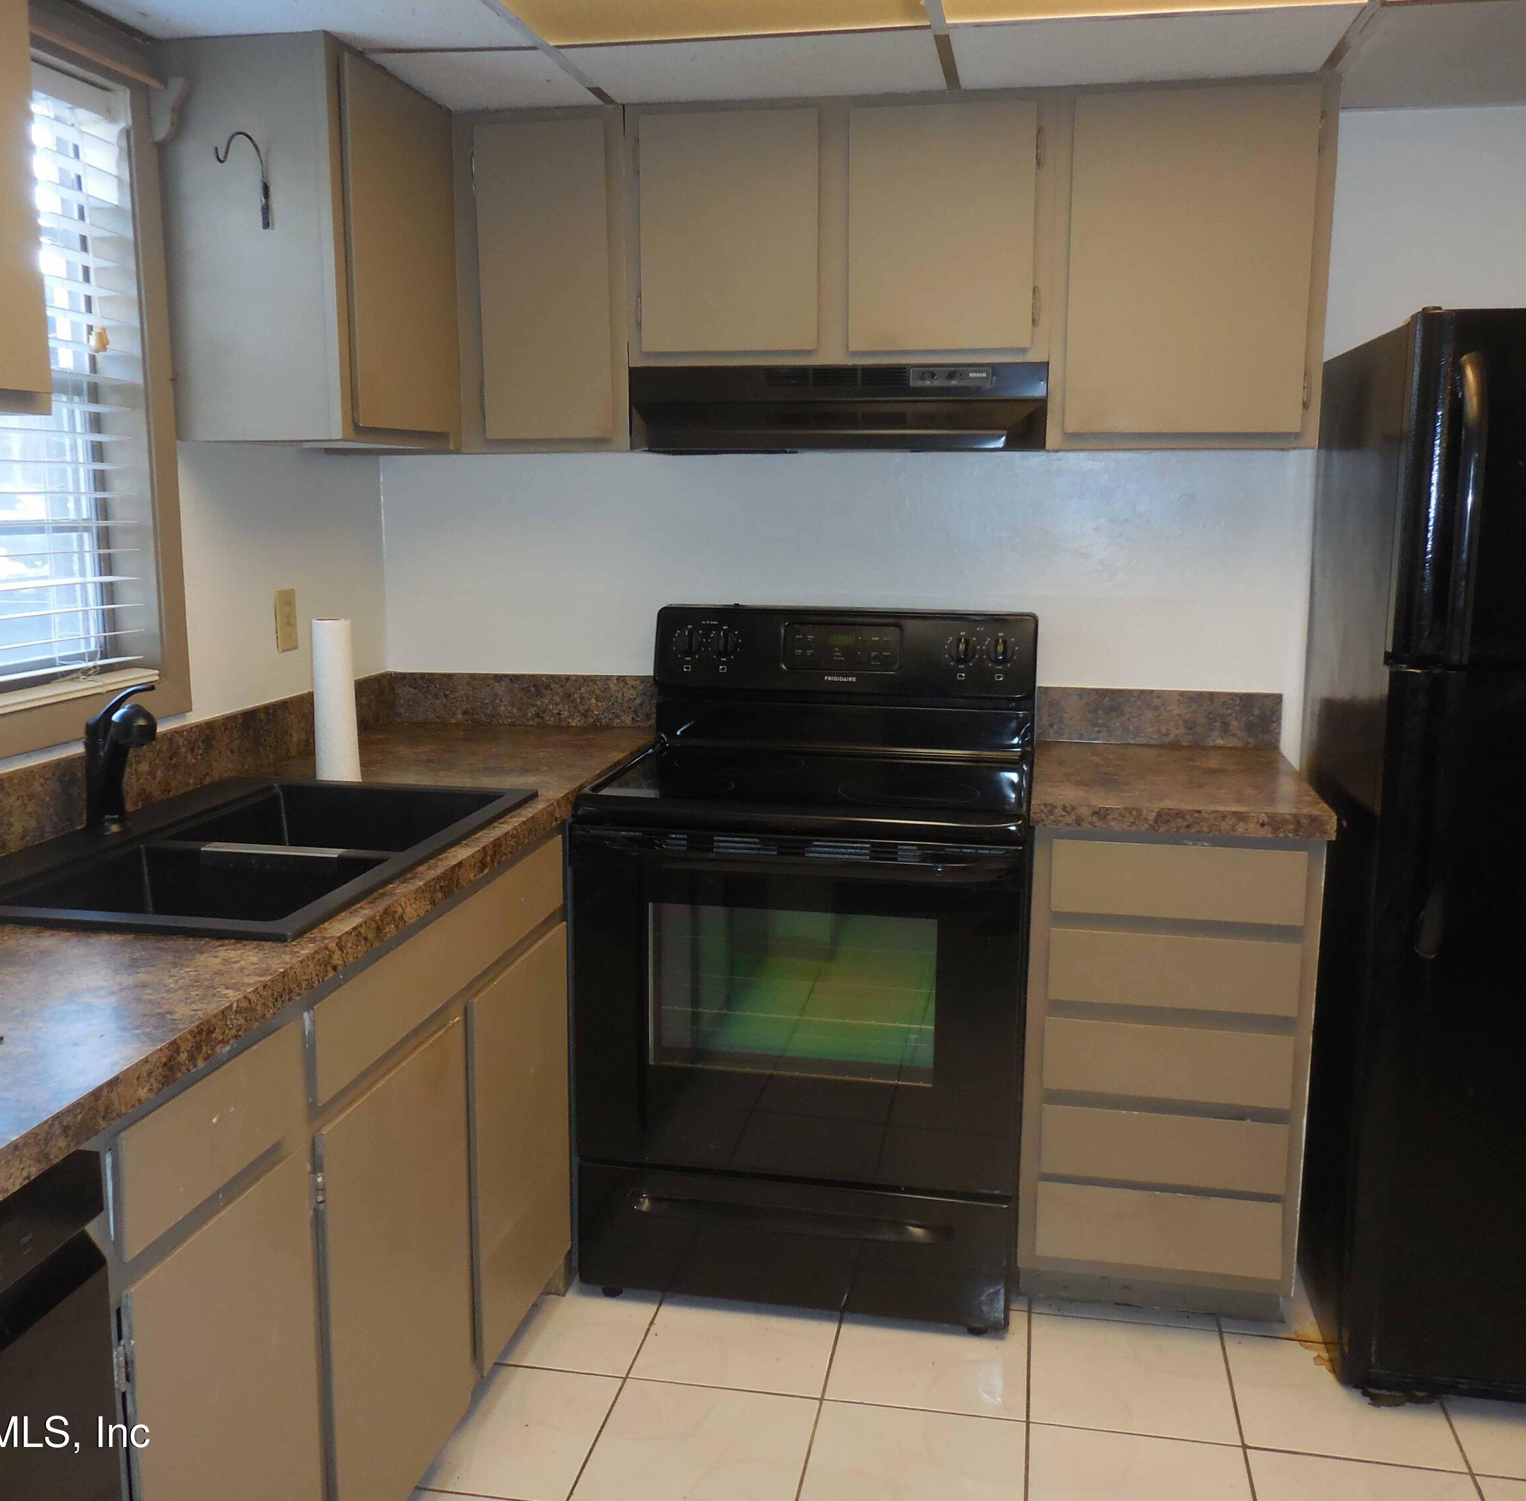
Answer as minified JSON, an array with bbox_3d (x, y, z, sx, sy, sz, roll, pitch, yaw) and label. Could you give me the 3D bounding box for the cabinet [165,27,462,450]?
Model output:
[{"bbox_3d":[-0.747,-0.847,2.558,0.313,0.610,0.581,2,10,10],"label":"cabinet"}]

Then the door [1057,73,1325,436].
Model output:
[{"bbox_3d":[0.725,-0.825,2.463,0.394,0.558,0.020,2,10,11],"label":"door"}]

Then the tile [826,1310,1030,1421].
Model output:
[{"bbox_3d":[0.279,1.002,2.394,0.318,0.010,0.318,2,10,10],"label":"tile"}]

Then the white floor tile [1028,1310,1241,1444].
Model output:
[{"bbox_3d":[0.592,1.013,2.337,0.318,0.010,0.318,2,10,10],"label":"white floor tile"}]

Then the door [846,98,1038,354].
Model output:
[{"bbox_3d":[0.312,-0.913,2.529,0.320,0.406,0.020,2,10,11],"label":"door"}]

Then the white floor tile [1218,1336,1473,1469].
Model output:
[{"bbox_3d":[0.904,1.024,2.280,0.318,0.010,0.318,2,10,10],"label":"white floor tile"}]

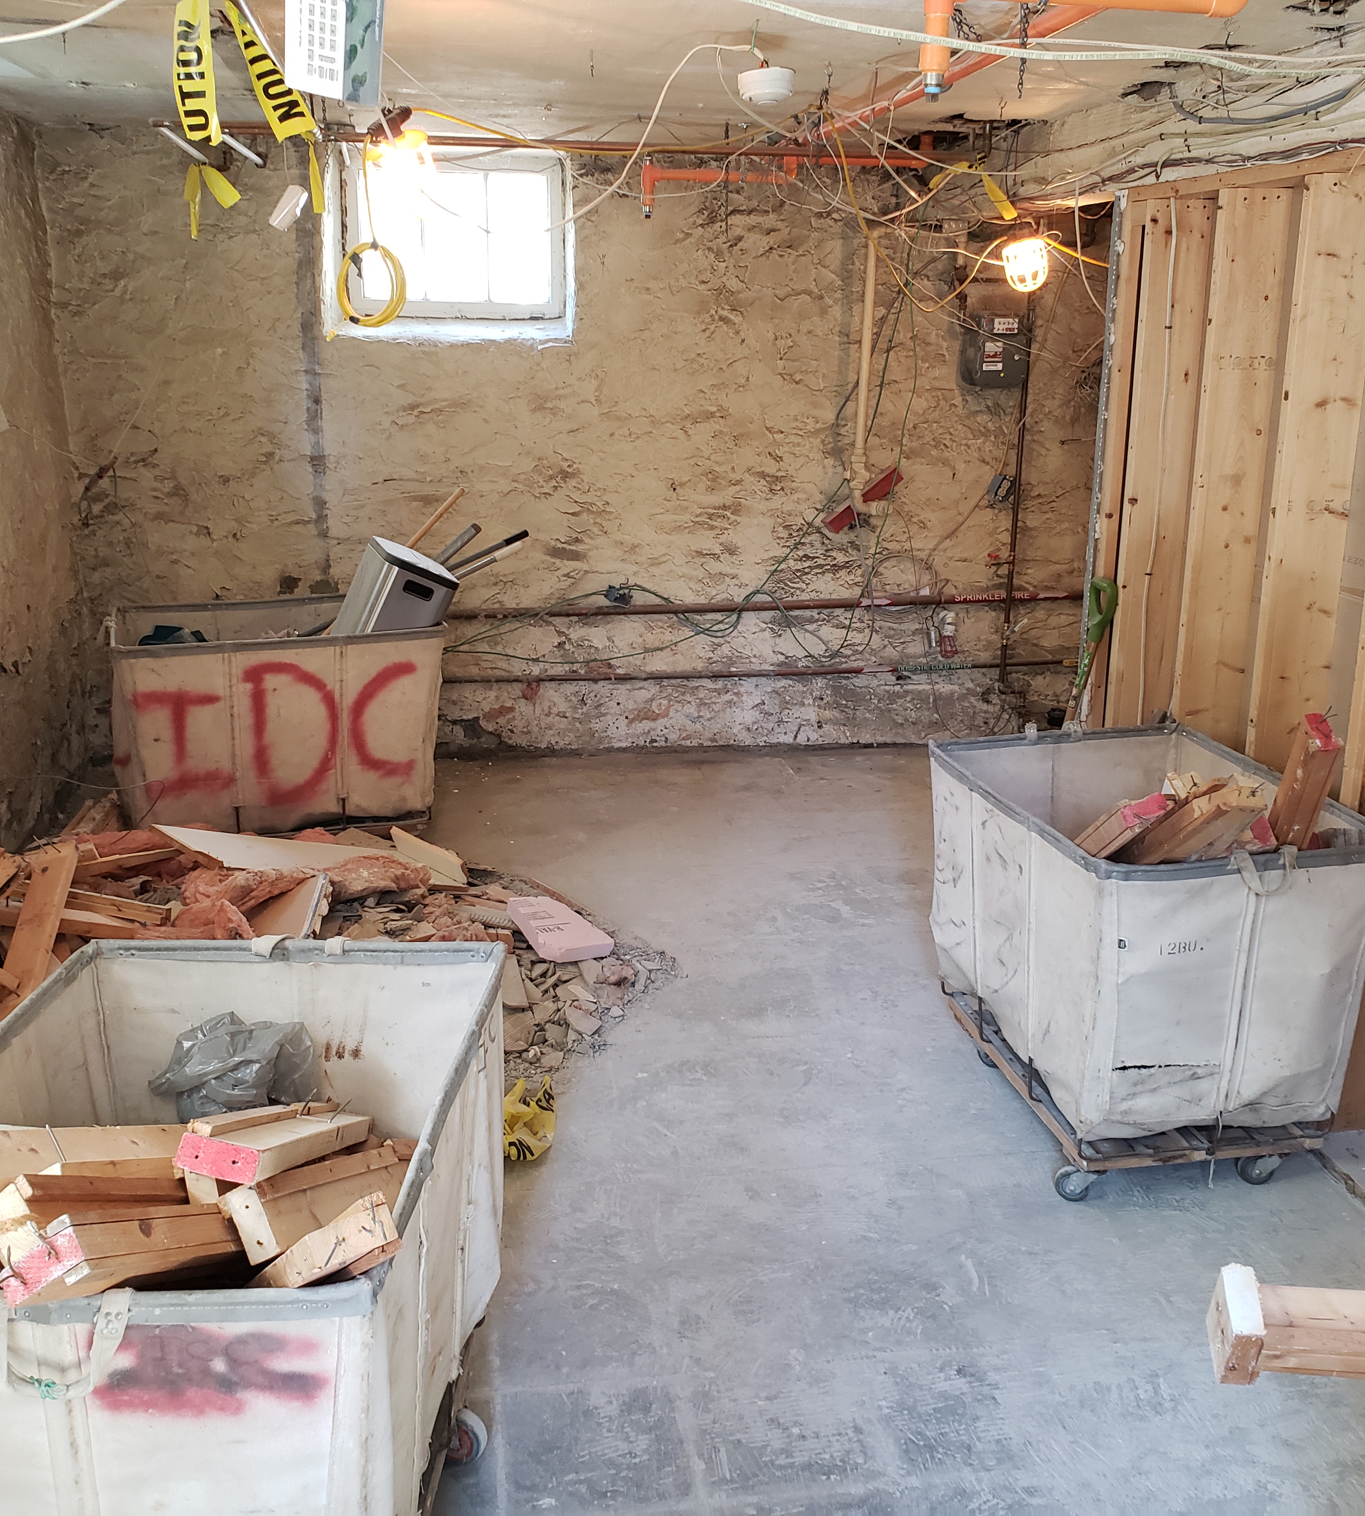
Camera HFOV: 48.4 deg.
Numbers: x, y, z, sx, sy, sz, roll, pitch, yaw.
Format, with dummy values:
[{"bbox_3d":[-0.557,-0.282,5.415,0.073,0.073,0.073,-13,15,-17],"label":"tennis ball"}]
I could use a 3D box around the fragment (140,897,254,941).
[{"bbox_3d":[-1.237,0.436,3.873,0.290,0.140,0.220,-2,16,-8],"label":"fragment"}]

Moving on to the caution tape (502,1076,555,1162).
[{"bbox_3d":[-0.392,0.825,3.533,0.200,0.100,0.250,0,15,0],"label":"caution tape"}]

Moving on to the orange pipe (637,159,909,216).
[{"bbox_3d":[0.362,-2.142,5.698,1.053,0.210,0.080,-2,16,-8],"label":"orange pipe"}]

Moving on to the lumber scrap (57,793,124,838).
[{"bbox_3d":[-1.908,0.206,4.896,0.090,0.060,0.350,4,28,14],"label":"lumber scrap"}]

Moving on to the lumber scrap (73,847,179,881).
[{"bbox_3d":[-1.731,0.329,4.720,0.420,0.045,0.075,-7,17,-24],"label":"lumber scrap"}]

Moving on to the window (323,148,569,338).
[{"bbox_3d":[-0.930,-2.031,6.018,0.960,0.720,0.150,-2,16,-8],"label":"window"}]

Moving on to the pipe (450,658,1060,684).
[{"bbox_3d":[0.358,-0.373,6.530,2.743,0.035,0.035,-2,16,-8],"label":"pipe"}]

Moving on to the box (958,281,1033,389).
[{"bbox_3d":[1.350,-1.812,6.537,0.270,0.440,0.140,-2,15,-7],"label":"box"}]

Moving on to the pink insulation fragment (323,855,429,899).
[{"bbox_3d":[-0.962,0.373,4.780,0.340,0.100,0.190,0,15,0],"label":"pink insulation fragment"}]

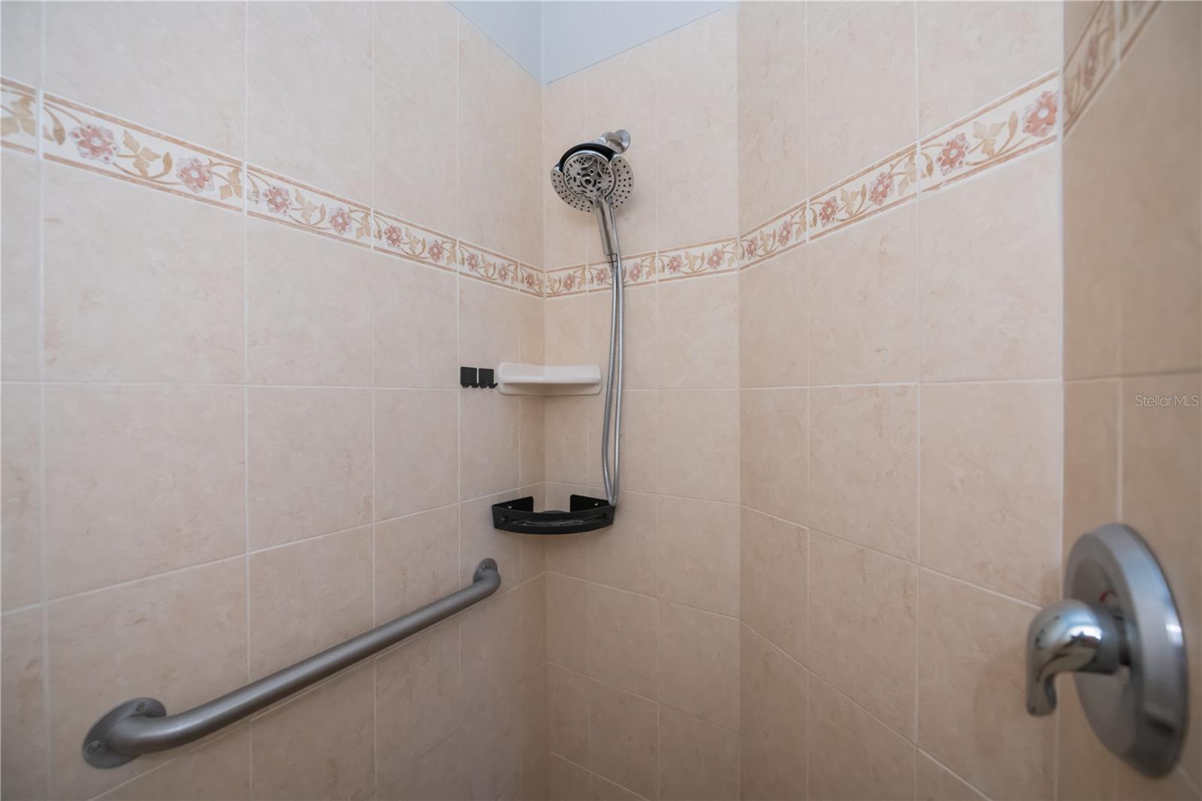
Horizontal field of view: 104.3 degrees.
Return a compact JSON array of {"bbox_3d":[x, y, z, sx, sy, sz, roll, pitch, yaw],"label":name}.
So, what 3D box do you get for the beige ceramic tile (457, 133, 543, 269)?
[{"bbox_3d":[-0.242,-0.490,1.180,0.010,0.254,0.310,0,1,32],"label":"beige ceramic tile"}]

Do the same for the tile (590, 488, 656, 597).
[{"bbox_3d":[0.055,0.352,1.175,0.195,0.249,0.010,0,0,32],"label":"tile"}]

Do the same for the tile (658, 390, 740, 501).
[{"bbox_3d":[0.222,0.101,1.077,0.193,0.251,0.010,0,0,31],"label":"tile"}]

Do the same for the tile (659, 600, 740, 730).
[{"bbox_3d":[0.226,0.613,1.091,0.194,0.254,0.010,0,1,32],"label":"tile"}]

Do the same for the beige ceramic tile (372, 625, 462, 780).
[{"bbox_3d":[-0.377,0.615,0.972,0.010,0.254,0.199,0,1,32],"label":"beige ceramic tile"}]

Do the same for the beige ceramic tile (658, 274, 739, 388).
[{"bbox_3d":[0.220,-0.152,1.068,0.190,0.249,0.010,0,0,32],"label":"beige ceramic tile"}]

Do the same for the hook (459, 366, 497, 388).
[{"bbox_3d":[-0.278,-0.051,1.086,0.020,0.046,0.103,0,0,32],"label":"hook"}]

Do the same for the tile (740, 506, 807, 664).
[{"bbox_3d":[0.342,0.354,0.932,0.010,0.251,0.199,0,0,-20],"label":"tile"}]

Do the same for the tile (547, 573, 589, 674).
[{"bbox_3d":[-0.089,0.606,1.273,0.140,0.249,0.010,0,0,32],"label":"tile"}]

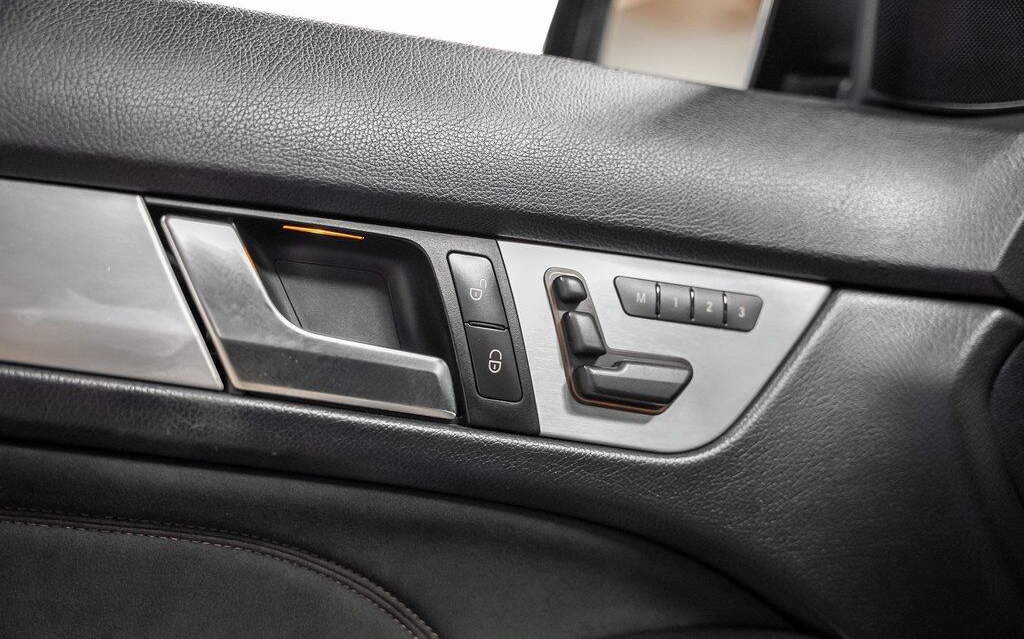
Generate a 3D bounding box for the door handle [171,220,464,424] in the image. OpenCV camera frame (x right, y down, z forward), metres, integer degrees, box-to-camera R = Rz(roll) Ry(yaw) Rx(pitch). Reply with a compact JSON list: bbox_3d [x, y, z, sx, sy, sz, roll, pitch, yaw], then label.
[{"bbox_3d":[-0.086,0.002,0.471,0.128,0.072,0.026,8,-16,-16],"label":"door handle"}]

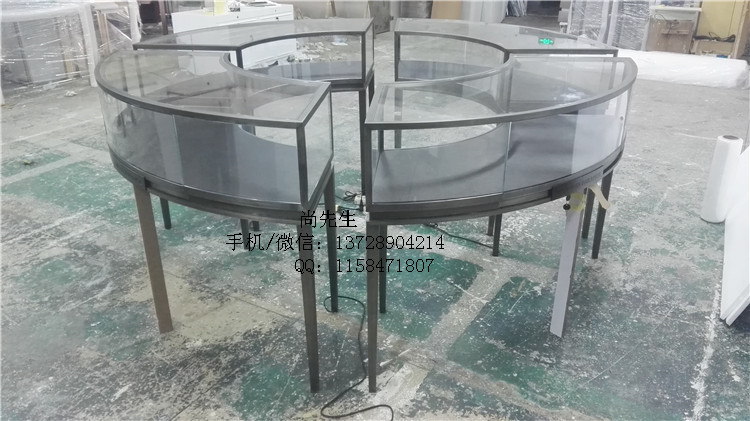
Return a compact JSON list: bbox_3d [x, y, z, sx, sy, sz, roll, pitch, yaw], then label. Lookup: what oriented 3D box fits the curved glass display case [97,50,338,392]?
[{"bbox_3d":[-0.626,-0.037,2.206,0.625,0.970,1.385,-22,33,-37],"label":"curved glass display case"}]

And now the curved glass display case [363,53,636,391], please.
[{"bbox_3d":[0.493,-0.014,2.153,1.385,0.970,0.625,-20,32,-34],"label":"curved glass display case"}]

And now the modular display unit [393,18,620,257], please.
[{"bbox_3d":[0.584,-0.490,3.115,0.625,0.970,1.385,-22,34,-37],"label":"modular display unit"}]

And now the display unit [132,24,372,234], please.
[{"bbox_3d":[-0.535,-0.513,3.169,1.385,0.970,0.625,-20,32,-34],"label":"display unit"}]

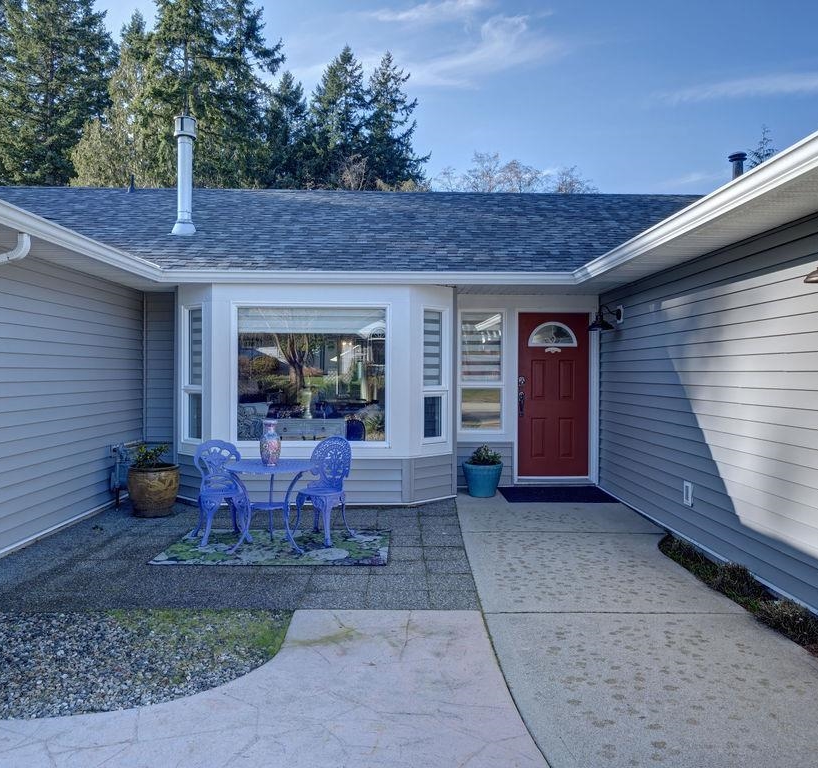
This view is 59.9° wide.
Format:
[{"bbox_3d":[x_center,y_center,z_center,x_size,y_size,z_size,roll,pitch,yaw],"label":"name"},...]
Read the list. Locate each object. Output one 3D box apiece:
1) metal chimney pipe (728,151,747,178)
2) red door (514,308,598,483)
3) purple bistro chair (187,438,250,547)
[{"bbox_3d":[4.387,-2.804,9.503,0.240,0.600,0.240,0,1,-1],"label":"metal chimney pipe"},{"bbox_3d":[1.835,0.147,8.903,1.060,2.175,0.130,0,1,-1],"label":"red door"},{"bbox_3d":[-1.645,0.920,6.222,0.430,0.870,0.460,0,1,-28],"label":"purple bistro chair"}]

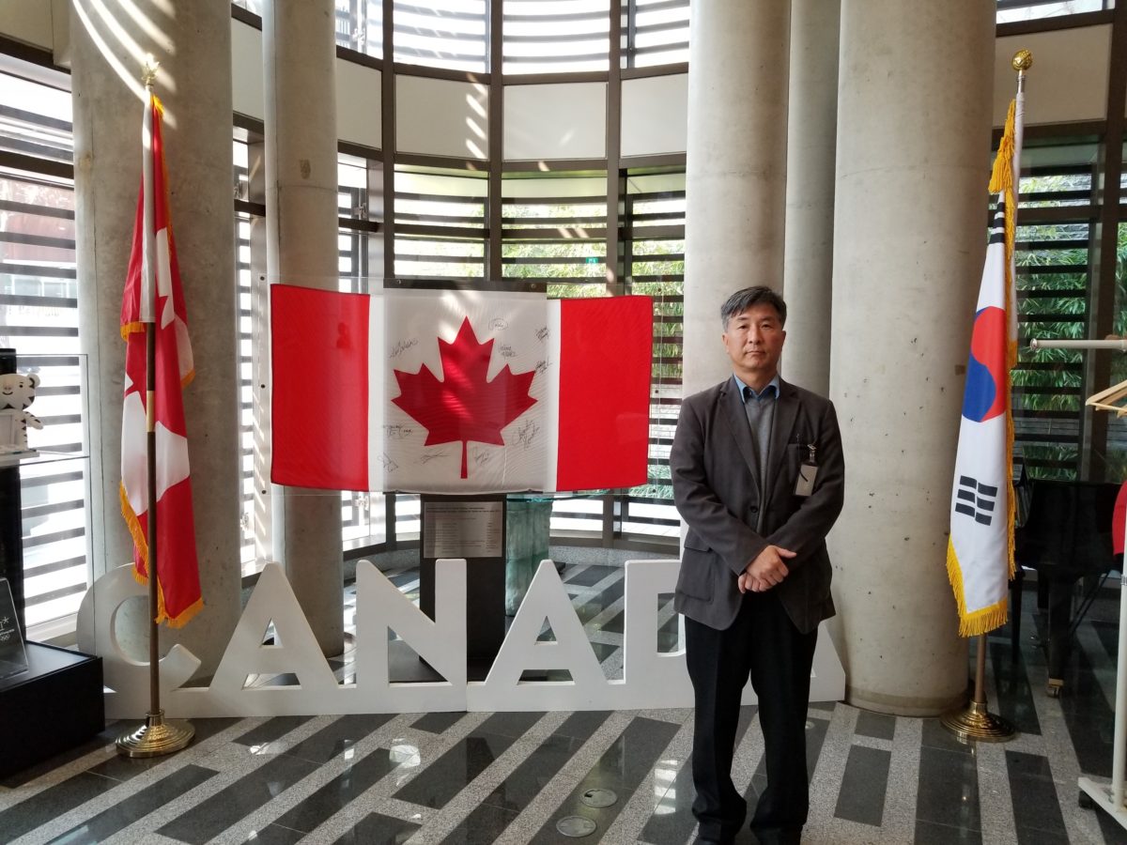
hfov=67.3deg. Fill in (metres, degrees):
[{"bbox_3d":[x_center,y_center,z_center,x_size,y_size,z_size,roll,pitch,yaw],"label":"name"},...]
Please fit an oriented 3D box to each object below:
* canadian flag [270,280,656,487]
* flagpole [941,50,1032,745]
[{"bbox_3d":[-0.463,-0.146,4.001,1.790,0.940,0.050,0,4,-7],"label":"canadian flag"},{"bbox_3d":[1.750,-0.099,3.397,0.285,2.720,0.280,2,4,0],"label":"flagpole"}]

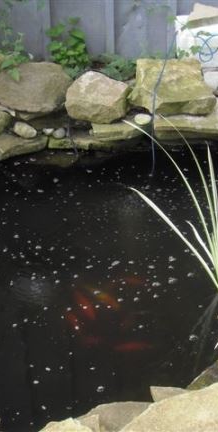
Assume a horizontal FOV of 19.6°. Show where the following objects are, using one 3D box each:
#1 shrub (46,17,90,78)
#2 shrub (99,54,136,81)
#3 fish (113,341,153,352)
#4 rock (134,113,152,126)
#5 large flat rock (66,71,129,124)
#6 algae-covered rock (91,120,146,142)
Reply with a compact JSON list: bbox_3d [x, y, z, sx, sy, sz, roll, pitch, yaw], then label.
[{"bbox_3d":[-0.251,-1.015,3.819,0.270,0.370,0.220,-1,30,0],"label":"shrub"},{"bbox_3d":[0.044,-1.015,4.320,0.280,0.210,0.210,-1,24,0],"label":"shrub"},{"bbox_3d":[0.094,0.501,2.421,0.155,0.048,0.042,-2,30,-1],"label":"fish"},{"bbox_3d":[0.204,-0.587,3.845,0.103,0.062,0.082,-1,26,0],"label":"rock"},{"bbox_3d":[-0.067,-0.756,4.032,0.390,0.290,0.300,-1,24,0],"label":"large flat rock"},{"bbox_3d":[0.059,-0.530,3.917,0.340,0.080,0.220,-1,24,0],"label":"algae-covered rock"}]

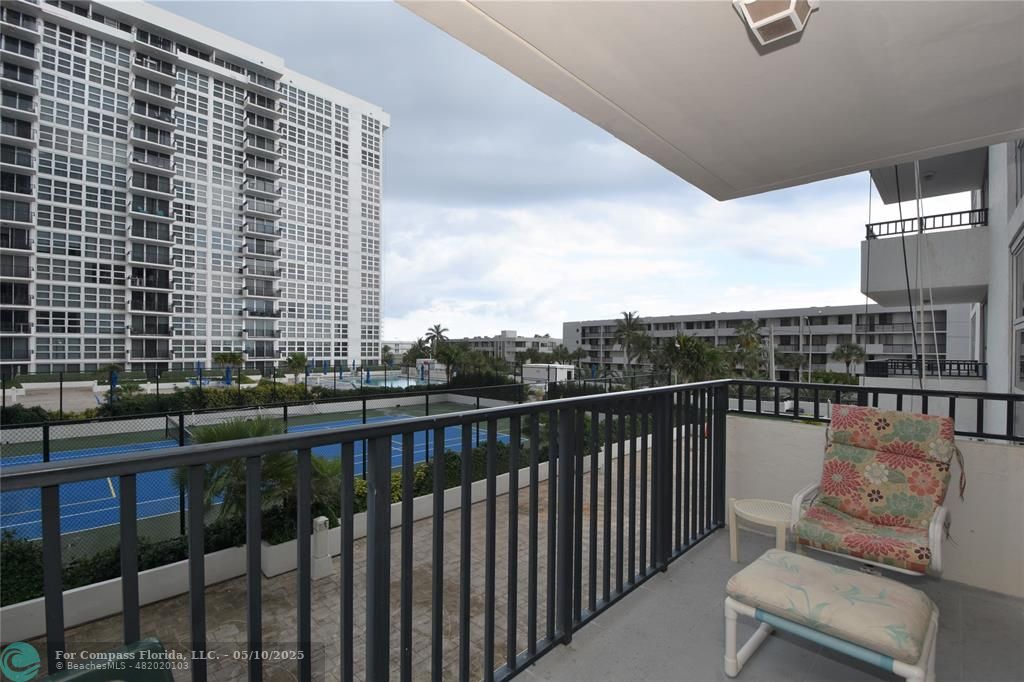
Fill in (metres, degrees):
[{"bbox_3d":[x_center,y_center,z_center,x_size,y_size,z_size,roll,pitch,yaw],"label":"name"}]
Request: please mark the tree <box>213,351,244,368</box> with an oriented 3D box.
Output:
[{"bbox_3d":[-31.242,2.795,47.000,3.300,3.490,3.300,0,-1,0],"label":"tree"}]

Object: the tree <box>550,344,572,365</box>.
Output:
[{"bbox_3d":[9.053,3.787,78.000,4.000,6.290,4.000,0,-1,0],"label":"tree"}]

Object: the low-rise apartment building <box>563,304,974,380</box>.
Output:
[{"bbox_3d":[38.300,1.534,76.000,12.000,11.400,65.000,1,-1,-44],"label":"low-rise apartment building"}]

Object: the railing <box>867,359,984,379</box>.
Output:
[{"bbox_3d":[9.050,1.018,9.350,4.100,1.250,1.700,1,-1,-44],"label":"railing"}]

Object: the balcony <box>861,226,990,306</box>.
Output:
[{"bbox_3d":[9.070,-1.462,9.340,4.200,1.050,1.700,1,-1,-44],"label":"balcony"}]

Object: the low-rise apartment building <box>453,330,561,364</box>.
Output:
[{"bbox_3d":[-1.700,2.684,126.000,24.000,10.000,26.000,1,-1,-45],"label":"low-rise apartment building"}]

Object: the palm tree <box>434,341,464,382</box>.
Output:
[{"bbox_3d":[-6.814,2.292,46.500,3.300,4.690,3.300,0,-1,0],"label":"palm tree"}]

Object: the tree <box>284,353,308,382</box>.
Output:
[{"bbox_3d":[-23.495,2.946,46.500,2.600,3.380,2.600,0,-1,0],"label":"tree"}]

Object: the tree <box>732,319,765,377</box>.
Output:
[{"bbox_3d":[33.271,1.900,60.000,4.500,10.130,4.500,0,-1,0],"label":"tree"}]

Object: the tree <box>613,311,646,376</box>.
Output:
[{"bbox_3d":[20.662,0.922,75.000,5.800,12.570,5.800,0,-1,0],"label":"tree"}]

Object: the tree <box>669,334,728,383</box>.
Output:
[{"bbox_3d":[17.054,2.887,39.000,5.300,6.960,5.300,0,-1,0],"label":"tree"}]

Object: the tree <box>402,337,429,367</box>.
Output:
[{"bbox_3d":[-14.107,2.712,63.000,4.100,6.160,4.100,0,-1,0],"label":"tree"}]

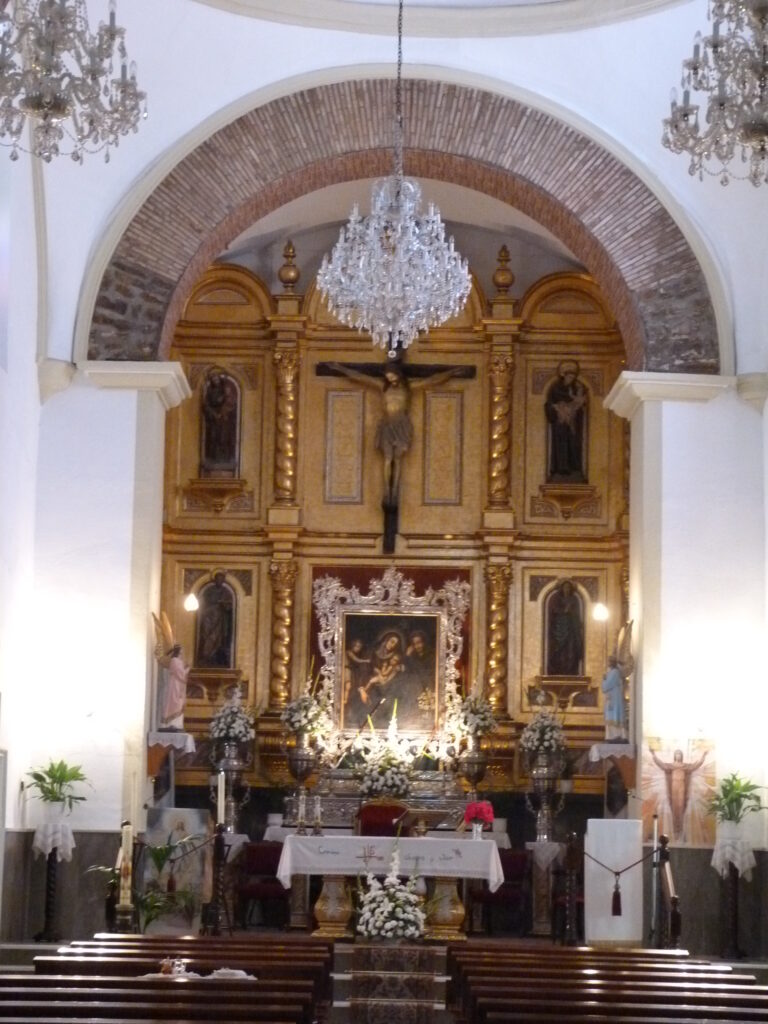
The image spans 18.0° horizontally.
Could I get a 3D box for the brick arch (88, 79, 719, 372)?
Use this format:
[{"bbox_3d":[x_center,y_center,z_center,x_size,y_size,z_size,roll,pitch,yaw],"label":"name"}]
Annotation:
[{"bbox_3d":[0.203,-2.536,22.388,5.628,2.671,1.100,1,-8,0],"label":"brick arch"}]

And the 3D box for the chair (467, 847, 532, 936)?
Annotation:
[{"bbox_3d":[1.174,3.837,24.454,0.620,0.899,0.600,1,-8,0],"label":"chair"}]

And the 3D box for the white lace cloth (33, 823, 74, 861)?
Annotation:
[{"bbox_3d":[-2.869,2.869,21.067,0.355,0.345,0.355,1,-7,0],"label":"white lace cloth"}]

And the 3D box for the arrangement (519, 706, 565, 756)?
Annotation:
[{"bbox_3d":[1.640,2.291,25.292,0.472,0.513,0.457,1,-7,0],"label":"arrangement"}]

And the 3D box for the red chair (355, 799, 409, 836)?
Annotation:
[{"bbox_3d":[-0.041,3.617,24.789,0.570,1.370,0.620,1,-8,0],"label":"red chair"}]

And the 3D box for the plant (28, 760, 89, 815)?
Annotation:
[{"bbox_3d":[-2.810,2.380,20.876,0.534,0.482,0.500,1,-8,0],"label":"plant"}]

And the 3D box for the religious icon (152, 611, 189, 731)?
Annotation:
[{"bbox_3d":[-1.999,1.488,22.731,0.335,1.117,0.406,-1,-8,15],"label":"religious icon"}]

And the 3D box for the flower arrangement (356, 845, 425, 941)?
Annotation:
[{"bbox_3d":[0.061,3.567,22.720,0.639,0.873,0.507,1,-7,0],"label":"flower arrangement"}]

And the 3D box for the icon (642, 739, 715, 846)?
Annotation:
[{"bbox_3d":[2.601,2.471,21.380,0.639,0.939,0.030,1,-7,0],"label":"icon"}]

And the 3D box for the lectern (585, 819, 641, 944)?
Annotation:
[{"bbox_3d":[2.135,3.447,22.584,0.490,1.166,0.406,1,-7,0],"label":"lectern"}]

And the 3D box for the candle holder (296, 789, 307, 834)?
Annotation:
[{"bbox_3d":[-0.791,2.887,23.268,0.101,0.426,0.101,1,-7,0],"label":"candle holder"}]

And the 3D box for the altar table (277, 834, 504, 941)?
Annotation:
[{"bbox_3d":[0.064,3.598,23.279,2.131,0.949,0.863,1,-7,0],"label":"altar table"}]

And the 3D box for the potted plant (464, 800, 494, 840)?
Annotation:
[{"bbox_3d":[0.911,2.946,23.159,0.284,0.381,0.284,1,-7,0],"label":"potted plant"}]

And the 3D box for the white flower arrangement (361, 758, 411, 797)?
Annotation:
[{"bbox_3d":[0.016,2.830,25.854,0.533,0.448,0.440,1,-8,0],"label":"white flower arrangement"}]

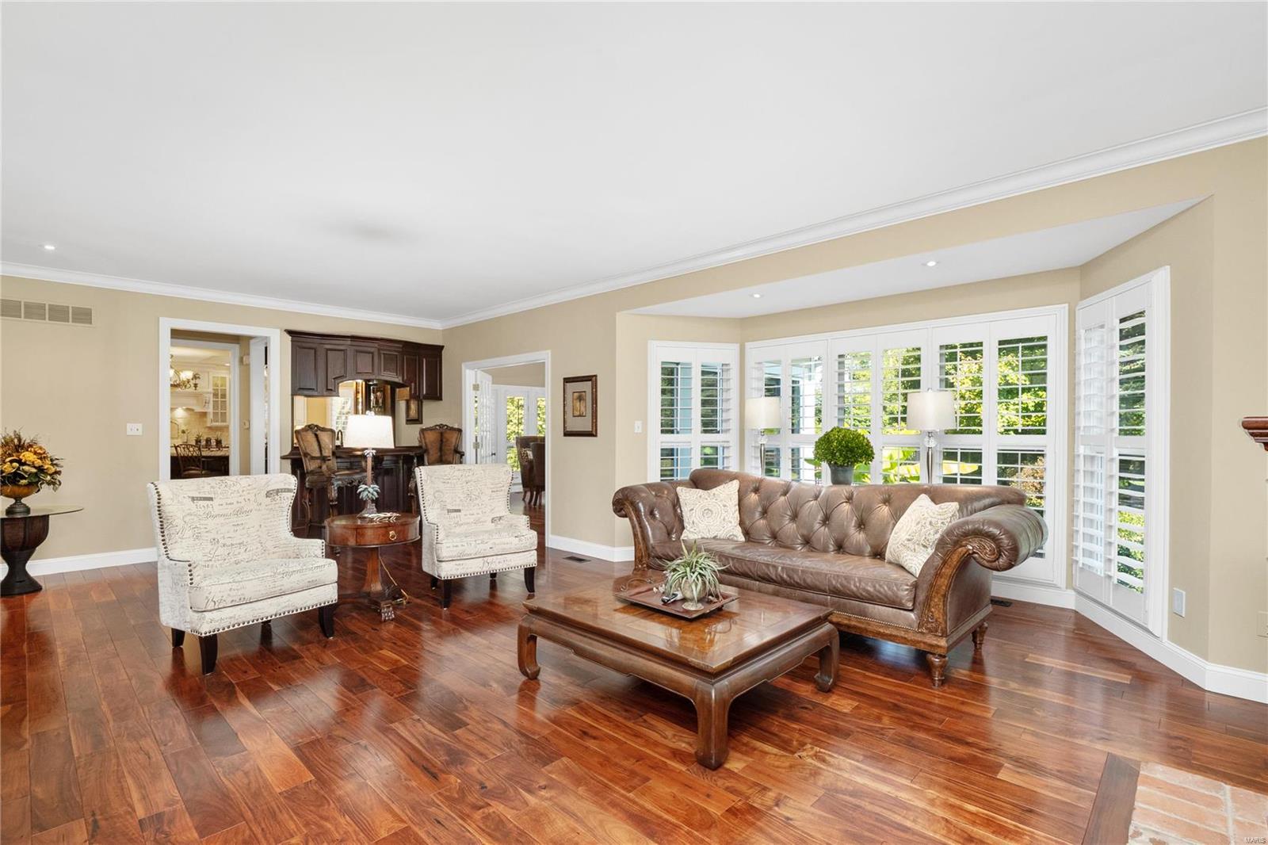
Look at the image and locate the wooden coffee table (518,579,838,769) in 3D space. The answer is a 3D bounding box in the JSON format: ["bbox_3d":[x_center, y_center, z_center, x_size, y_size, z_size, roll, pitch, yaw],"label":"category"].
[{"bbox_3d":[0.215,1.120,2.835,1.180,0.385,0.960,-1,-1,44],"label":"wooden coffee table"}]

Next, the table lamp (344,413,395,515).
[{"bbox_3d":[-1.948,0.310,4.150,0.340,0.765,0.340,1,-1,-44],"label":"table lamp"}]

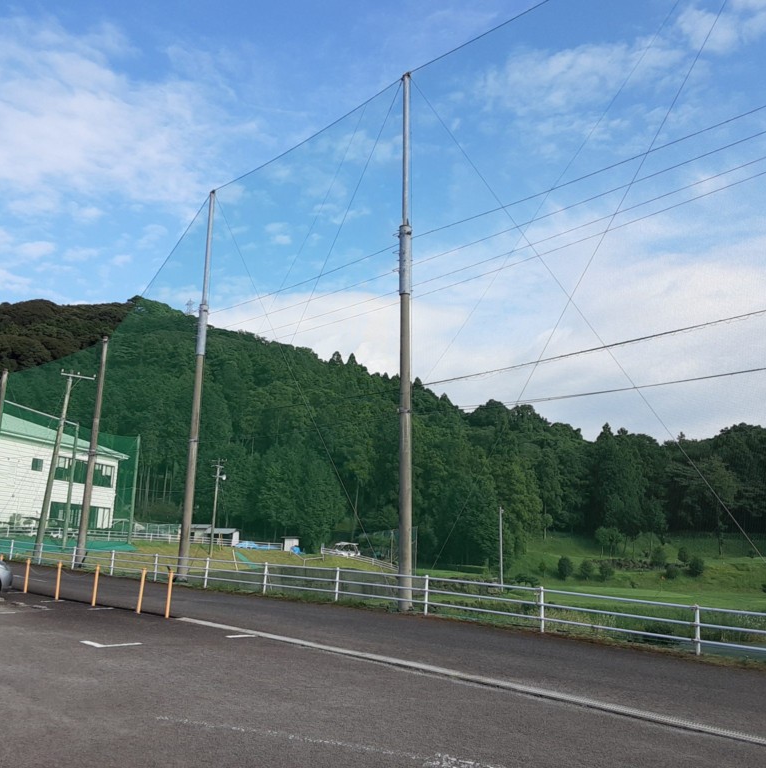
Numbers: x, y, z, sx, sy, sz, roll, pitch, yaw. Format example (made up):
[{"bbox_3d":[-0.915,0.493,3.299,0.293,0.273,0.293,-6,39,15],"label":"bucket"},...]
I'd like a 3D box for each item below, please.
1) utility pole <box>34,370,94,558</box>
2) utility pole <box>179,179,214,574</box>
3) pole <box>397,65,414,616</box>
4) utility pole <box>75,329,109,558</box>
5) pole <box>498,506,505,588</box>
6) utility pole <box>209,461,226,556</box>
[{"bbox_3d":[-13.957,3.506,34.778,1.500,8.240,0.320,15,-14,-39],"label":"utility pole"},{"bbox_3d":[-6.164,-0.270,26.779,0.360,13.310,0.360,11,-15,-40],"label":"utility pole"},{"bbox_3d":[0.571,-1.454,19.391,0.370,13.420,0.370,0,-11,0],"label":"pole"},{"bbox_3d":[-11.854,2.591,32.716,0.340,9.540,0.340,12,-14,-40],"label":"utility pole"},{"bbox_3d":[9.464,13.092,63.634,0.240,6.590,0.240,10,-15,-40],"label":"pole"},{"bbox_3d":[-11.199,8.270,53.619,1.100,6.550,0.500,-1,-12,19],"label":"utility pole"}]

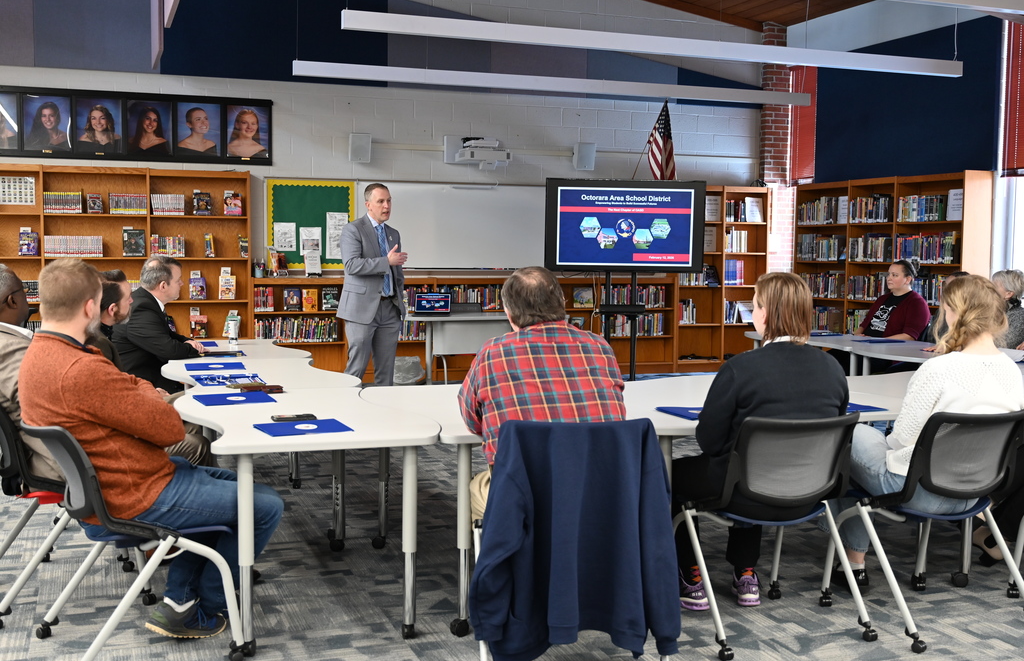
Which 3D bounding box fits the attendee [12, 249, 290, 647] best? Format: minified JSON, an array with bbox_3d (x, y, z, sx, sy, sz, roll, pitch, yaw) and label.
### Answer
[{"bbox_3d":[-1.204,0.419,3.714,0.870,1.325,0.540,-2,5,-29],"label":"attendee"}]

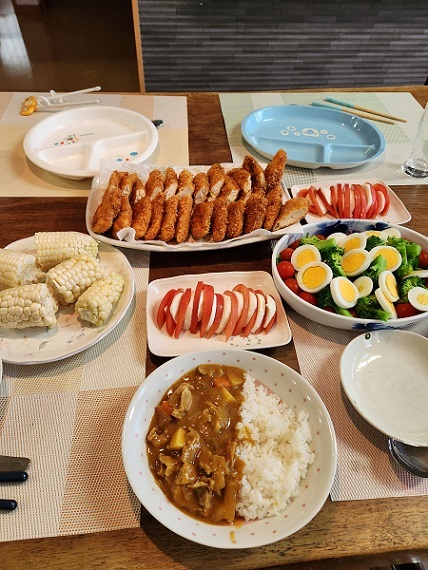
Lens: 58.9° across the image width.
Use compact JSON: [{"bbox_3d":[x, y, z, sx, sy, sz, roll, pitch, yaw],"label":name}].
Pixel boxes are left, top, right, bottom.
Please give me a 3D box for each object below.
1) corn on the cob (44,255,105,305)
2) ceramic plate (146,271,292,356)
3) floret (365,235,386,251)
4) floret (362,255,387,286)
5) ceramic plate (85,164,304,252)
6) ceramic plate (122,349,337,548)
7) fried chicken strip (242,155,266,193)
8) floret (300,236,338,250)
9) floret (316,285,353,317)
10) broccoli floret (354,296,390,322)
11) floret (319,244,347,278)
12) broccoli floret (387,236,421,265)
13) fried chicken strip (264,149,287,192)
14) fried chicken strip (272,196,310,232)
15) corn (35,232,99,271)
[{"bbox_3d":[-0.167,-0.008,0.456,0.060,0.046,0.046,-35,60,-26],"label":"corn on the cob"},{"bbox_3d":[0.003,0.037,0.465,0.163,0.022,0.111,-5,51,-6],"label":"ceramic plate"},{"bbox_3d":[0.241,-0.062,0.562,0.033,0.030,0.034,1,53,-3],"label":"floret"},{"bbox_3d":[0.197,-0.018,0.470,0.042,0.031,0.031,-34,44,1],"label":"floret"},{"bbox_3d":[-0.033,-0.116,0.581,0.306,0.031,0.192,-3,51,-5],"label":"ceramic plate"},{"bbox_3d":[0.016,0.167,0.412,0.219,0.045,0.203,2,53,-2],"label":"ceramic plate"},{"bbox_3d":[0.067,-0.170,0.603,0.029,0.025,0.082,-19,75,-17],"label":"fried chicken strip"},{"bbox_3d":[0.139,-0.052,0.500,0.050,0.033,0.033,5,51,-6],"label":"floret"},{"bbox_3d":[0.160,0.021,0.502,0.034,0.033,0.046,-34,62,-25],"label":"floret"},{"bbox_3d":[0.183,0.026,0.441,0.044,0.034,0.034,32,56,10],"label":"broccoli floret"},{"bbox_3d":[0.171,-0.035,0.541,0.036,0.036,0.042,-3,53,-6],"label":"floret"},{"bbox_3d":[0.278,-0.051,0.556,0.043,0.036,0.042,-3,53,-6],"label":"broccoli floret"},{"bbox_3d":[0.106,-0.197,0.654,0.027,0.026,0.080,24,80,14],"label":"fried chicken strip"},{"bbox_3d":[0.125,-0.115,0.609,0.076,0.028,0.030,-38,63,-12],"label":"fried chicken strip"},{"bbox_3d":[-0.192,-0.046,0.493,0.078,0.047,0.047,6,51,2],"label":"corn"}]

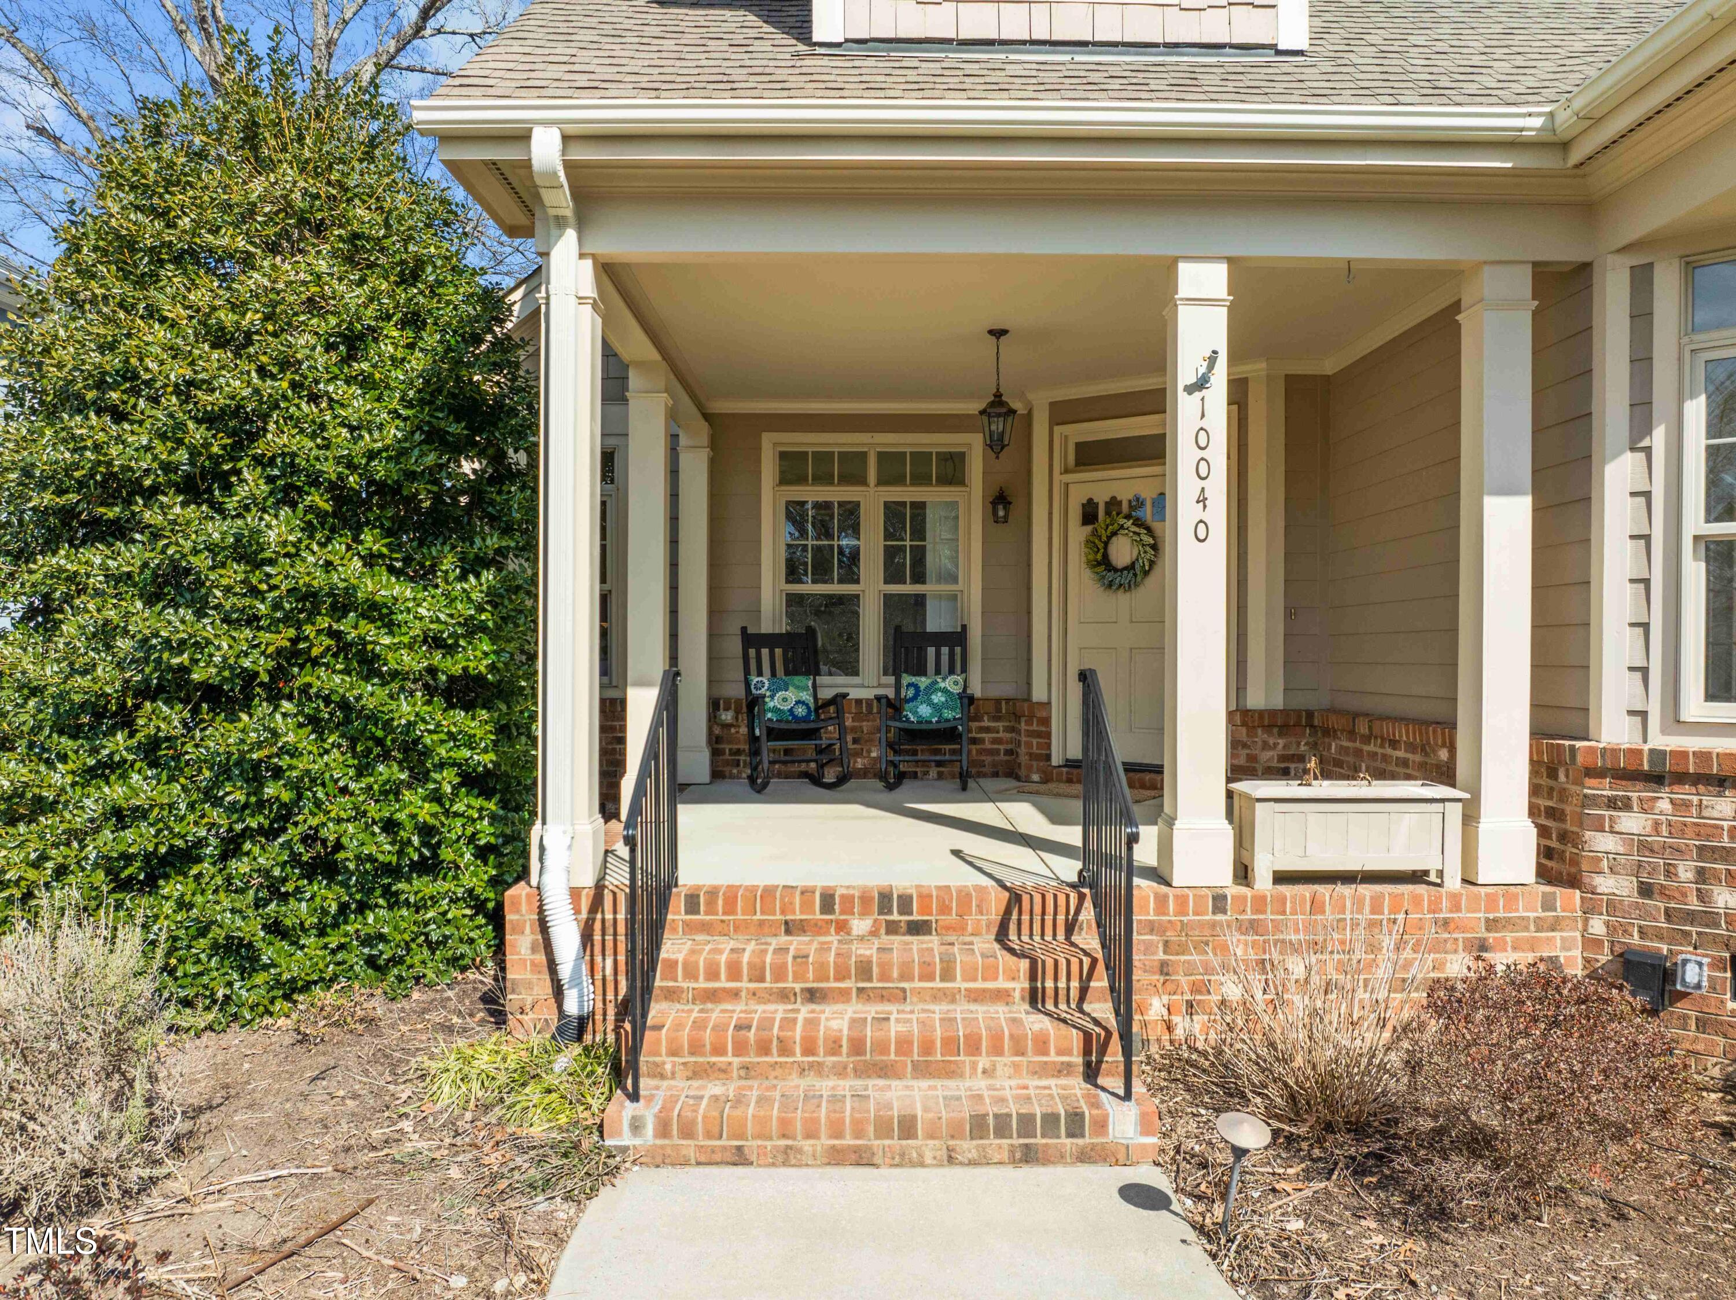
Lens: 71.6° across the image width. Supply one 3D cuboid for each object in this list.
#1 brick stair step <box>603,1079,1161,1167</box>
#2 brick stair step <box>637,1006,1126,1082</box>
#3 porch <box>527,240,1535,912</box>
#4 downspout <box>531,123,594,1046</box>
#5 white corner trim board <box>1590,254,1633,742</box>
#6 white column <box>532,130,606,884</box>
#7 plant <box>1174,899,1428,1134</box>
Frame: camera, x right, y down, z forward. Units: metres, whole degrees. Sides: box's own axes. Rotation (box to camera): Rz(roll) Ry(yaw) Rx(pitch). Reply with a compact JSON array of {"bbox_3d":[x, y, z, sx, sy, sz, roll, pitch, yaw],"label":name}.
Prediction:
[{"bbox_3d":[0.046,1.593,4.040,1.800,0.180,0.320,0,0,0],"label":"brick stair step"},{"bbox_3d":[0.042,1.417,4.330,1.770,0.175,0.320,0,0,0],"label":"brick stair step"},{"bbox_3d":[0.725,-0.370,6.950,4.150,2.680,4.300,0,0,0],"label":"porch"},{"bbox_3d":[-1.190,-0.225,4.720,0.235,3.530,0.380,0,0,0],"label":"downspout"},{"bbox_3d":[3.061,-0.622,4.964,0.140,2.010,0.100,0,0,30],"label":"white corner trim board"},{"bbox_3d":[-1.246,-0.385,5.020,0.250,2.700,0.250,0,0,0],"label":"white column"},{"bbox_3d":[1.520,1.245,4.230,0.820,0.740,0.720,0,0,0],"label":"plant"}]

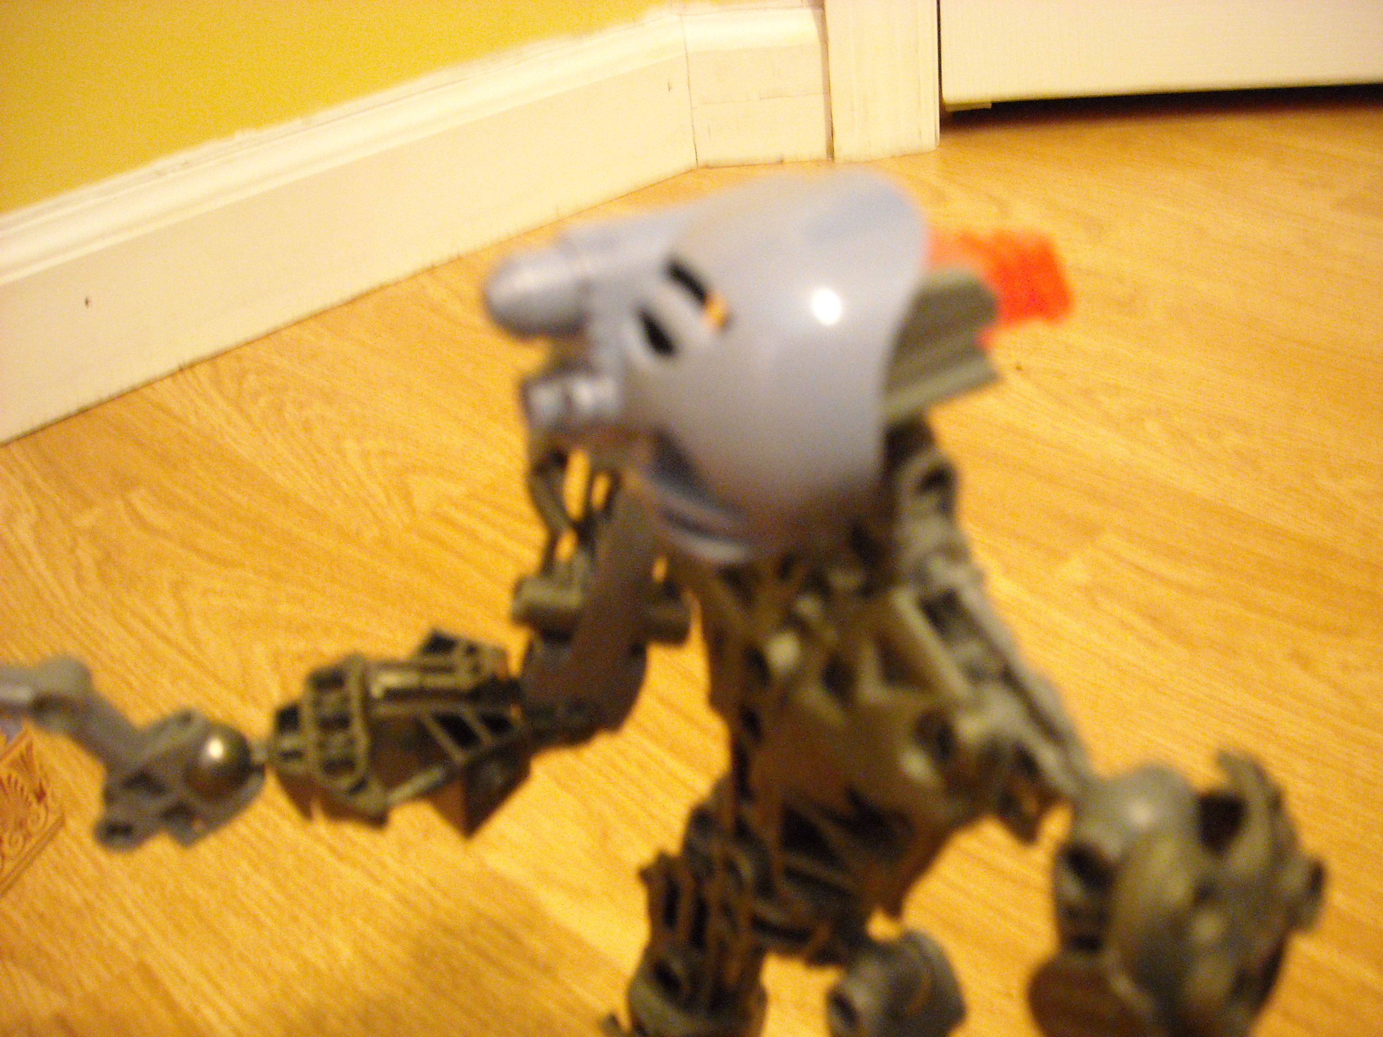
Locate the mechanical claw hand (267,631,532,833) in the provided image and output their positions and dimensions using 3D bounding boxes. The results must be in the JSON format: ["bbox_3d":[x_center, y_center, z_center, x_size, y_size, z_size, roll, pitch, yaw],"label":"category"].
[{"bbox_3d":[-0.041,0.030,0.197,0.035,0.020,0.021,-7,31,0],"label":"mechanical claw hand"}]

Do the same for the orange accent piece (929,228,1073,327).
[{"bbox_3d":[0.039,-0.031,0.182,0.019,0.011,0.013,-21,34,-21],"label":"orange accent piece"}]

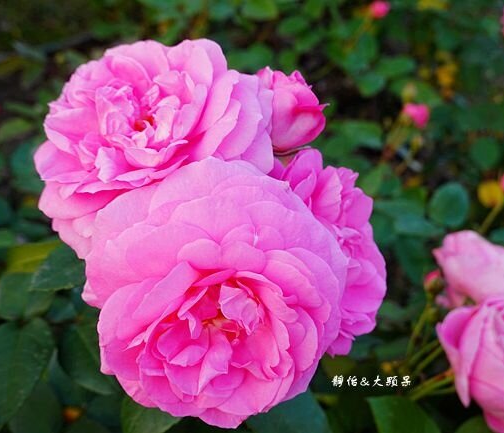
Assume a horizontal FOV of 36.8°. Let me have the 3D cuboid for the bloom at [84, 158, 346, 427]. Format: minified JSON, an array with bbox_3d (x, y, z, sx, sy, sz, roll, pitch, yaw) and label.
[{"bbox_3d":[-0.015,0.031,0.305,0.105,0.106,0.065,0,11,0],"label":"bloom"}]

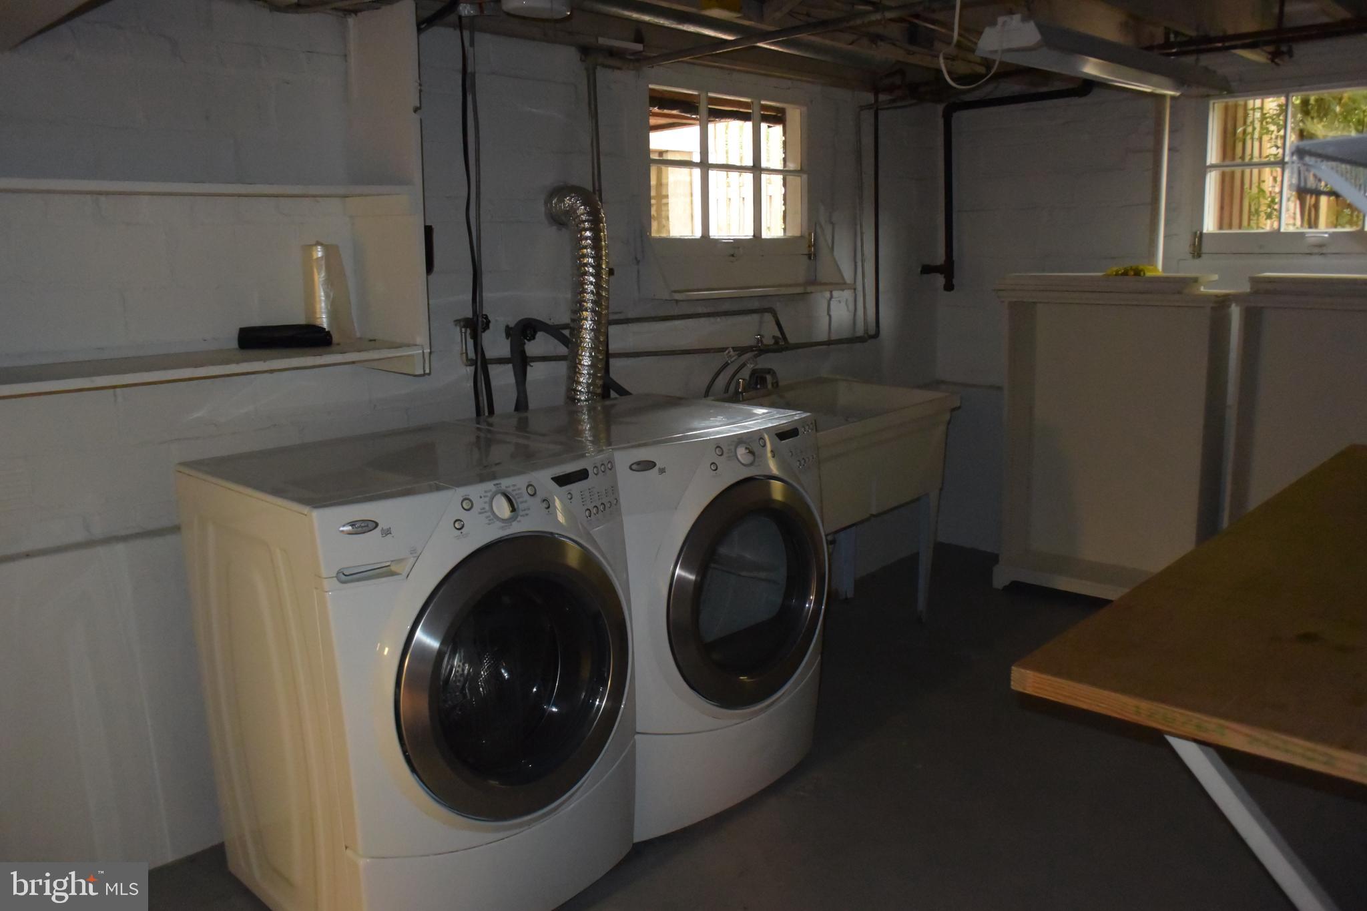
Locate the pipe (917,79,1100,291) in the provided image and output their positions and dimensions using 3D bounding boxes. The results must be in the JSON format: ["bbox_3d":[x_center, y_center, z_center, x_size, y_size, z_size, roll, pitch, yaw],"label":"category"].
[{"bbox_3d":[1.340,-1.096,4.304,0.075,0.820,0.700,-12,16,-43],"label":"pipe"}]

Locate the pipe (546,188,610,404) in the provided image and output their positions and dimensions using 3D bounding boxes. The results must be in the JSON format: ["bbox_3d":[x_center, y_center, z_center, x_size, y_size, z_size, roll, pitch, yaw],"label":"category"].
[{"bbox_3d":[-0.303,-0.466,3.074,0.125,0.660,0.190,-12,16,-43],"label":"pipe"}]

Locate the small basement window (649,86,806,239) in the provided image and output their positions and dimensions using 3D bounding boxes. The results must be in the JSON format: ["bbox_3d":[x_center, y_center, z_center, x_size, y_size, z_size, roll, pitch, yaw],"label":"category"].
[{"bbox_3d":[0.174,-1.008,3.582,0.790,0.485,0.080,-12,16,-43],"label":"small basement window"}]

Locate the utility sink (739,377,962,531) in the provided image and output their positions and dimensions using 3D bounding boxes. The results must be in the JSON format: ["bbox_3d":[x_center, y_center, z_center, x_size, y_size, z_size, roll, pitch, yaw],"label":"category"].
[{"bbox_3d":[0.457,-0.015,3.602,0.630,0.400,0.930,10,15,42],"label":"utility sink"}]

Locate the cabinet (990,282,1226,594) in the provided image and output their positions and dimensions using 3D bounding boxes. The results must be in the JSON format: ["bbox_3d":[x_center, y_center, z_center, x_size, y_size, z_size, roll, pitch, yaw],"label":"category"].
[{"bbox_3d":[1.660,-0.050,3.966,0.340,1.280,0.820,-12,16,-43],"label":"cabinet"}]

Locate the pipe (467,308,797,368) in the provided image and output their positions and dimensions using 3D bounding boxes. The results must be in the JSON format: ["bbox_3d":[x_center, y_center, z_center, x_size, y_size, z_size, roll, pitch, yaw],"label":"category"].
[{"bbox_3d":[-0.099,-0.393,3.334,1.400,0.145,0.080,-12,16,-43],"label":"pipe"}]

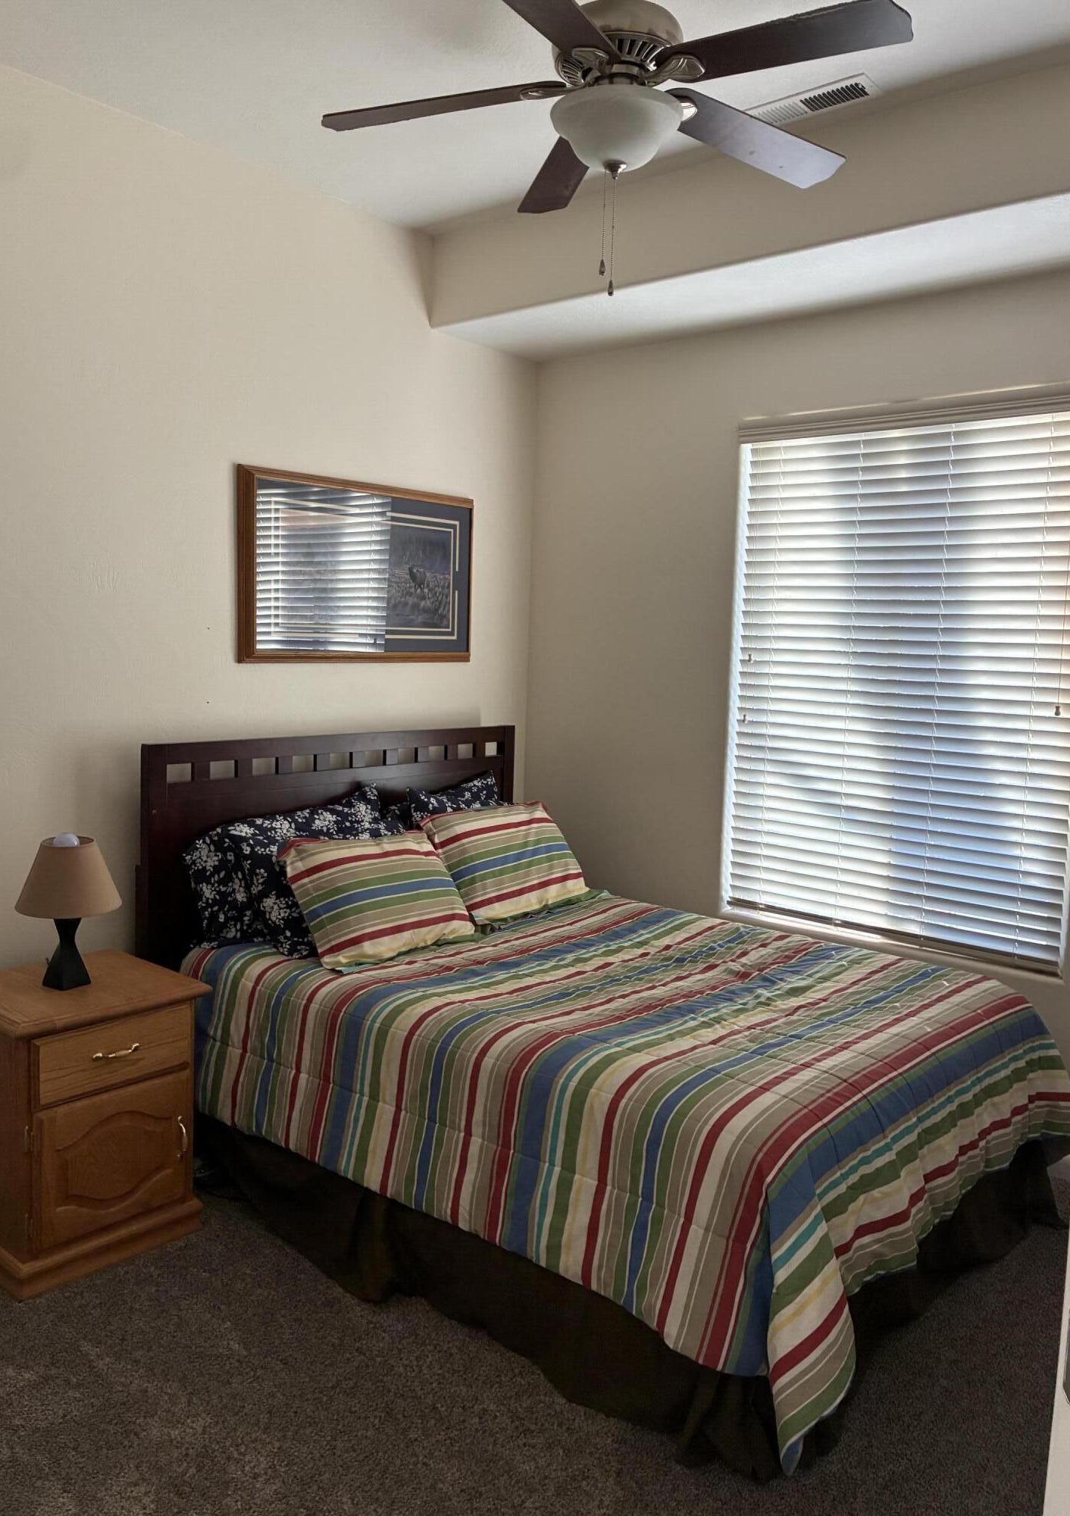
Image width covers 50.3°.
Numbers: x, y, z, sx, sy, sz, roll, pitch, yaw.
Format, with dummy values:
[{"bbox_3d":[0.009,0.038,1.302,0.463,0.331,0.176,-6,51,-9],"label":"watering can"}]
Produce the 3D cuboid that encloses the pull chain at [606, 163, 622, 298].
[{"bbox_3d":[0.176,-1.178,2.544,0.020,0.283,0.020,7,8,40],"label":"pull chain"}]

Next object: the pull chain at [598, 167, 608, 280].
[{"bbox_3d":[0.156,-1.196,2.544,0.016,0.241,0.016,7,8,40],"label":"pull chain"}]

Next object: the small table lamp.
[{"bbox_3d":[-1.263,0.407,3.067,0.270,0.413,0.270,7,8,40],"label":"small table lamp"}]

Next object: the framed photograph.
[{"bbox_3d":[-0.594,-0.647,4.010,0.028,0.620,1.067,7,8,40],"label":"framed photograph"}]

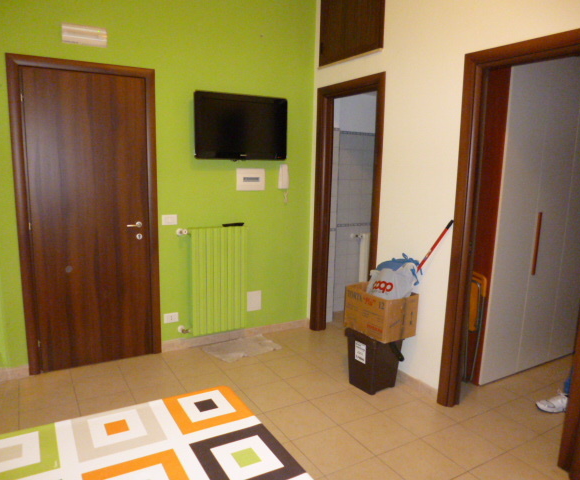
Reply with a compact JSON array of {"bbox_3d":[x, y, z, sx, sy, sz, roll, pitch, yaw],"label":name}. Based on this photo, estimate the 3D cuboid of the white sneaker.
[{"bbox_3d":[1.780,1.055,2.914,0.290,0.110,0.105,0,9,-7],"label":"white sneaker"}]

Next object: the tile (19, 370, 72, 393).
[{"bbox_3d":[-1.736,0.994,3.140,0.331,0.010,0.328,-4,10,-31],"label":"tile"}]

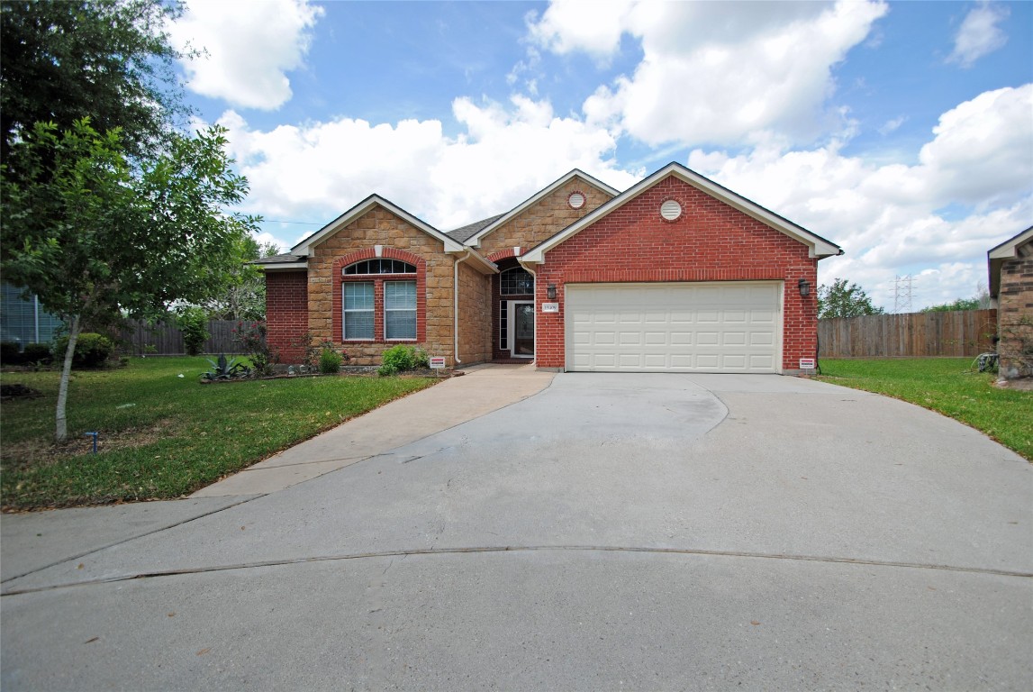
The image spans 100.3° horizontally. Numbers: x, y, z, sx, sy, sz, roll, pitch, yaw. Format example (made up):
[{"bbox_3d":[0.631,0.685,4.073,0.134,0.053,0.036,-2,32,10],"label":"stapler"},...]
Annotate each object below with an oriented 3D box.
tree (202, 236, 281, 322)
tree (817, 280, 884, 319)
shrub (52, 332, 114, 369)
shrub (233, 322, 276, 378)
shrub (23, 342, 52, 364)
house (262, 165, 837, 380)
[{"bbox_3d":[-16.600,-3.000,26.000,4.400,6.800,4.400,0,1,0],"label":"tree"},{"bbox_3d":[23.600,-2.200,31.000,5.000,5.200,5.000,0,1,0],"label":"tree"},{"bbox_3d":[-13.750,0.120,13.700,1.450,1.130,1.400,0,1,0],"label":"shrub"},{"bbox_3d":[-6.620,0.080,10.900,1.000,1.400,1.000,0,1,0],"label":"shrub"},{"bbox_3d":[-16.500,0.260,14.850,0.850,0.780,0.850,0,1,0],"label":"shrub"},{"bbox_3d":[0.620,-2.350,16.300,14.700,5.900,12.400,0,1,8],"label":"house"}]

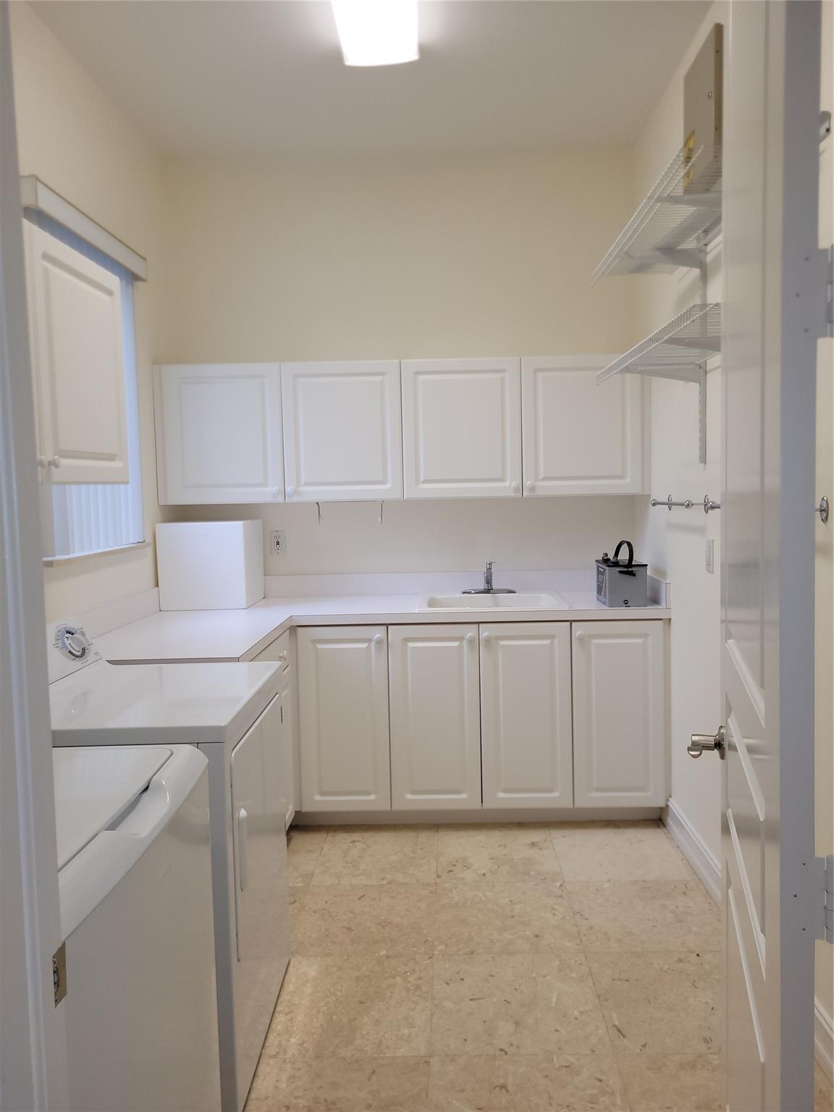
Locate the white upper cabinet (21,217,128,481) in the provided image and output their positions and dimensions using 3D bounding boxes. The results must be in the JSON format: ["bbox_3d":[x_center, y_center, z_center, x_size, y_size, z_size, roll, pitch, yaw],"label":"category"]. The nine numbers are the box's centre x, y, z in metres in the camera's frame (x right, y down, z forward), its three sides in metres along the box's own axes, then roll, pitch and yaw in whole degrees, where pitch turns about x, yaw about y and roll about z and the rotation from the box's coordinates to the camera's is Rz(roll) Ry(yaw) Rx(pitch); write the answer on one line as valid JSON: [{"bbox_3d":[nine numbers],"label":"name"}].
[{"bbox_3d":[-0.881,-0.491,2.200,0.025,0.600,0.520,-1,5,2],"label":"white upper cabinet"}]

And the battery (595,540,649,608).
[{"bbox_3d":[0.859,0.070,3.482,0.165,0.260,0.197,-1,5,2],"label":"battery"}]

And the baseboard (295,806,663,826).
[{"bbox_3d":[0.259,1.081,3.530,1.530,0.094,0.020,-1,5,2],"label":"baseboard"}]

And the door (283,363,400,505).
[{"bbox_3d":[-0.322,-0.539,3.620,0.513,0.600,0.025,-1,5,2],"label":"door"}]

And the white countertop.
[{"bbox_3d":[-0.070,0.263,3.251,2.150,0.043,1.490,-1,5,2],"label":"white countertop"}]

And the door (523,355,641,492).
[{"bbox_3d":[0.707,-0.561,3.579,0.510,0.600,0.025,-1,5,2],"label":"door"}]

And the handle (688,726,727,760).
[{"bbox_3d":[0.548,0.367,1.590,0.068,0.066,0.125,0,5,16],"label":"handle"}]

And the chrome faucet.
[{"bbox_3d":[0.326,0.103,3.751,0.250,0.155,0.190,-1,5,2],"label":"chrome faucet"}]

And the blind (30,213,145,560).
[{"bbox_3d":[-1.145,-0.570,2.980,0.060,1.110,0.810,-1,5,2],"label":"blind"}]

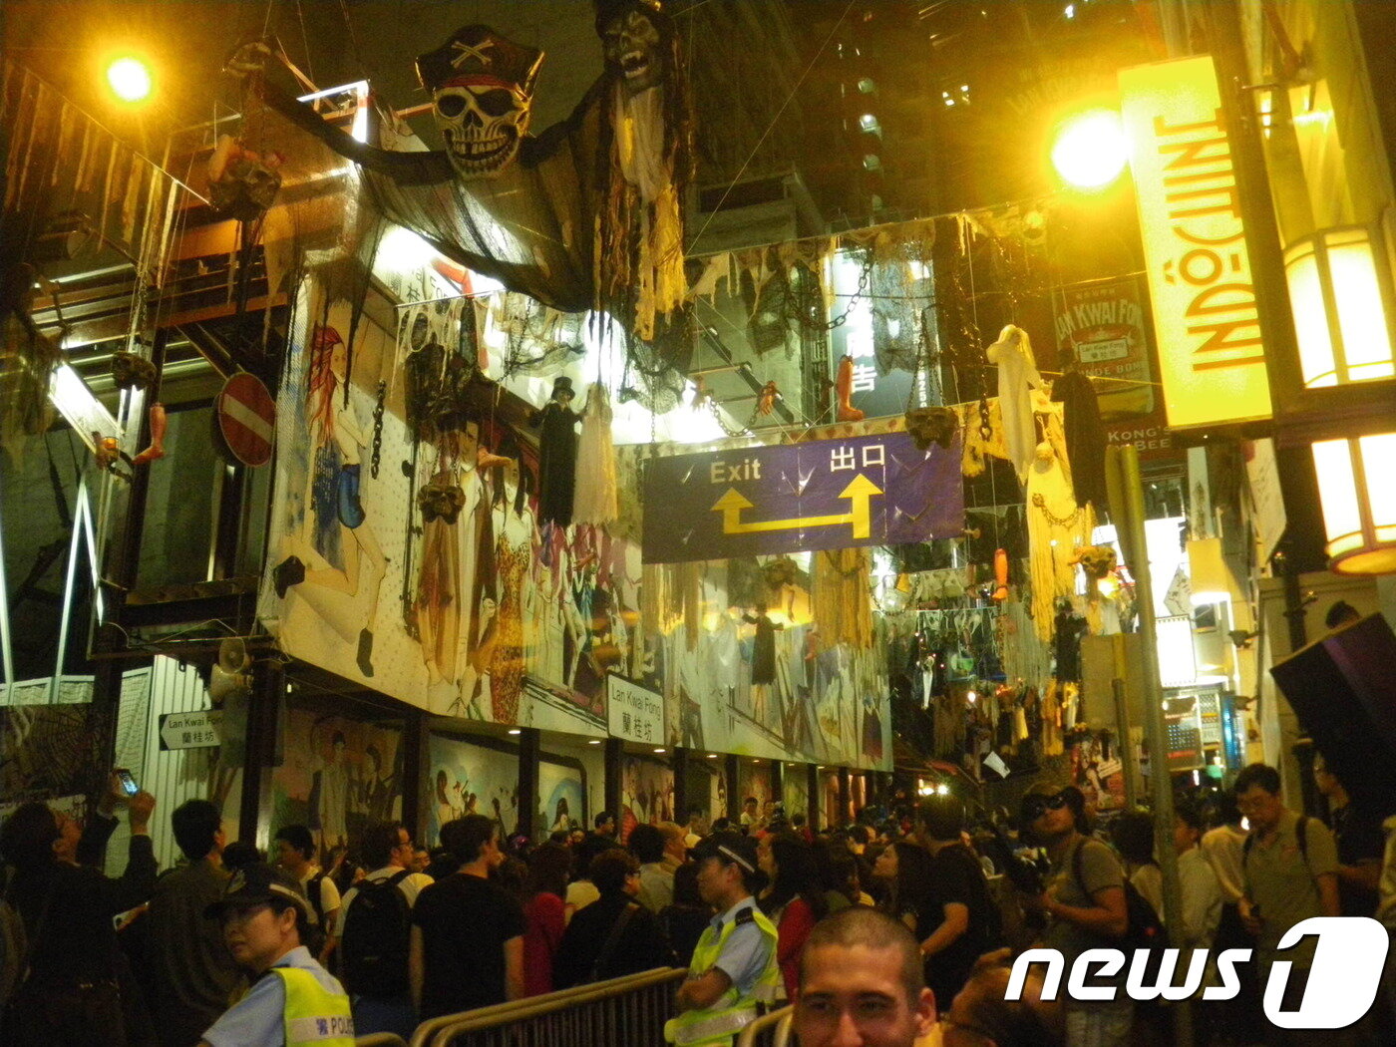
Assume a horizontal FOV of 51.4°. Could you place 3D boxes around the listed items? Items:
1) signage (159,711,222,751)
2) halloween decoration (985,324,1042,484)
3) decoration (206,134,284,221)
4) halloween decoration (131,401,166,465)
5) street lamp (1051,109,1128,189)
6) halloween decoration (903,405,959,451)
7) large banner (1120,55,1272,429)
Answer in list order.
[{"bbox_3d":[-3.502,1.457,10.200,0.580,0.245,0.040,-7,-20,16],"label":"signage"},{"bbox_3d":[2.284,-0.860,10.500,0.330,1.200,0.250,-2,-19,3],"label":"halloween decoration"},{"bbox_3d":[-2.487,-1.905,8.000,0.360,0.380,0.320,0,-19,-3],"label":"decoration"},{"bbox_3d":[-3.709,-0.607,9.800,0.190,0.430,0.110,-7,-20,16],"label":"halloween decoration"},{"bbox_3d":[2.963,-2.831,11.000,0.500,0.420,0.500,-6,-19,13],"label":"street lamp"},{"bbox_3d":[1.765,-0.717,11.000,0.370,0.280,0.270,-6,-19,13],"label":"halloween decoration"},{"bbox_3d":[2.578,-1.497,7.600,0.550,2.070,0.200,-6,-19,13],"label":"large banner"}]

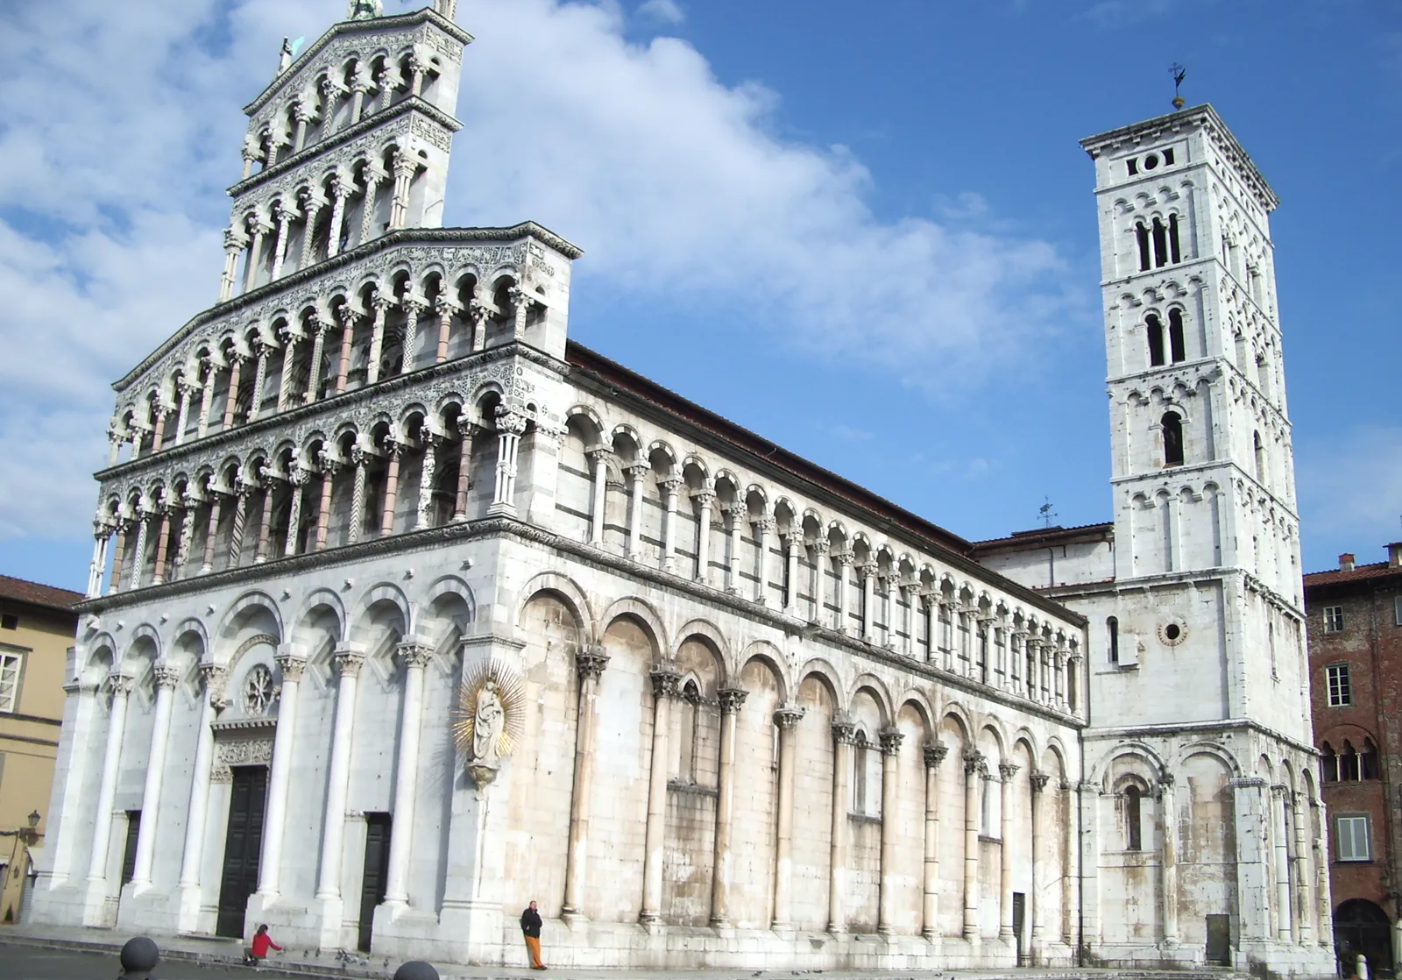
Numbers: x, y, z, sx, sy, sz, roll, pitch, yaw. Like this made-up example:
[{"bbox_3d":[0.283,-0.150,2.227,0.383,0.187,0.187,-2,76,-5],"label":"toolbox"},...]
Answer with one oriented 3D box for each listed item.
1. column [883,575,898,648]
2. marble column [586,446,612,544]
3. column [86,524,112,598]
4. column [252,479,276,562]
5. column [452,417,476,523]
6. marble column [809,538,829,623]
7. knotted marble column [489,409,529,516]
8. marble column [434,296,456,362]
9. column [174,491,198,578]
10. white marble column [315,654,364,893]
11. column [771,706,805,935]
[{"bbox_3d":[7.424,4.715,55.133,0.500,3.050,0.500,-11,-22,37],"label":"column"},{"bbox_3d":[-3.243,0.262,44.843,0.480,3.200,0.460,-11,-22,36],"label":"marble column"},{"bbox_3d":[-22.738,2.732,53.435,0.550,3.040,0.550,-11,-22,37],"label":"column"},{"bbox_3d":[-14.423,1.078,46.758,0.460,2.970,0.460,-11,-22,37],"label":"column"},{"bbox_3d":[-7.209,-0.514,43.068,0.420,3.220,0.430,2,-18,1],"label":"column"},{"bbox_3d":[4.303,3.295,51.322,0.530,3.180,0.530,-11,-22,37],"label":"marble column"},{"bbox_3d":[-5.322,-0.780,38.977,0.720,2.818,0.720,-11,-22,36],"label":"knotted marble column"},{"bbox_3d":[-7.740,-4.700,42.399,0.450,2.275,0.450,-11,-22,36],"label":"marble column"},{"bbox_3d":[-18.040,1.699,49.680,0.470,3.120,0.470,-11,-22,37],"label":"column"},{"bbox_3d":[-10.420,8.121,40.841,0.740,7.300,0.740,-11,-22,37],"label":"white marble column"},{"bbox_3d":[2.815,10.985,47.467,0.700,7.470,0.760,-11,-22,37],"label":"column"}]

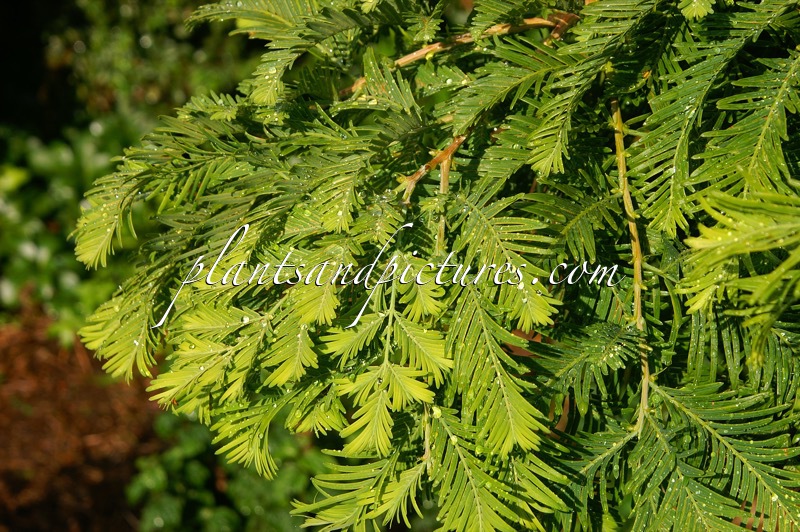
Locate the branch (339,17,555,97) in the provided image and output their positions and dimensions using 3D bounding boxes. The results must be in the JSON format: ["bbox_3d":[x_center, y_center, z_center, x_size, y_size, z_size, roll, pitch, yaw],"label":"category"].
[{"bbox_3d":[0.023,-0.102,1.120,0.108,0.011,0.014,-19,0,0],"label":"branch"}]

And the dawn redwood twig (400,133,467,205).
[{"bbox_3d":[0.019,-0.044,1.100,0.020,0.044,0.015,42,0,0],"label":"dawn redwood twig"}]

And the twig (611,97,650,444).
[{"bbox_3d":[0.100,0.000,1.010,0.012,0.149,0.015,-6,12,0],"label":"twig"}]

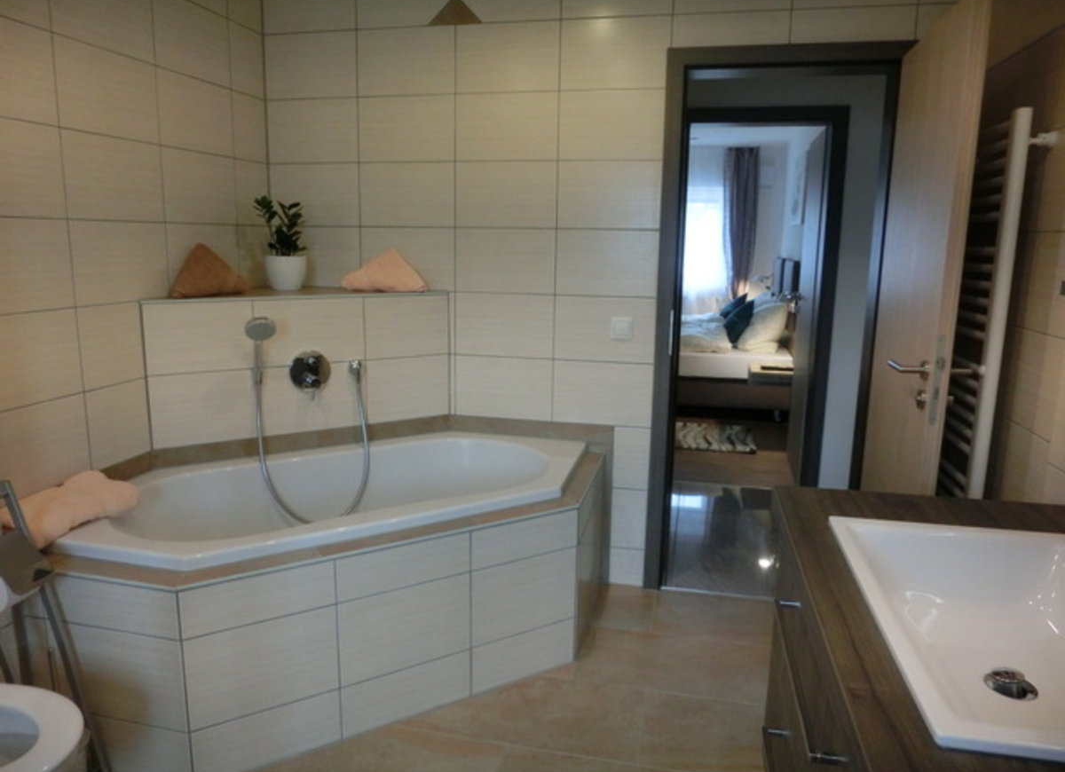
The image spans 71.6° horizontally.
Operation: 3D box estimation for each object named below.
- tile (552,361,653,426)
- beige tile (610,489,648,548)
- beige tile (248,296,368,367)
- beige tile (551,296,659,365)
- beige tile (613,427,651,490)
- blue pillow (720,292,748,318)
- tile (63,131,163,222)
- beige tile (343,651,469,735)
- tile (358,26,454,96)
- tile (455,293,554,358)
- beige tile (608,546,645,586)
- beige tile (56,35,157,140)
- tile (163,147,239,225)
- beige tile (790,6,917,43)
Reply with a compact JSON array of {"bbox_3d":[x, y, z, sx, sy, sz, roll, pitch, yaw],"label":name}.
[{"bbox_3d":[0.276,0.031,2.928,0.402,0.249,0.012,4,12,13],"label":"tile"},{"bbox_3d":[0.389,0.532,2.967,0.138,0.250,0.012,3,11,12],"label":"beige tile"},{"bbox_3d":[-0.800,-0.199,2.665,0.404,0.245,0.015,-6,13,-35],"label":"beige tile"},{"bbox_3d":[0.280,-0.216,2.852,0.390,0.250,0.014,3,11,12],"label":"beige tile"},{"bbox_3d":[0.393,0.283,2.917,0.152,0.250,0.015,3,11,11],"label":"beige tile"},{"bbox_3d":[1.886,-0.698,6.951,0.140,0.380,0.390,20,14,3],"label":"blue pillow"},{"bbox_3d":[-1.288,-0.639,2.288,0.012,0.249,0.402,4,12,13],"label":"tile"},{"bbox_3d":[-0.363,0.894,2.164,0.402,0.160,0.012,-6,13,-31],"label":"beige tile"},{"bbox_3d":[-0.488,-1.251,2.857,0.402,0.249,0.012,4,12,13],"label":"tile"},{"bbox_3d":[-0.113,-0.240,2.966,0.402,0.249,0.012,4,12,13],"label":"tile"},{"bbox_3d":[0.388,0.734,3.010,0.141,0.161,0.014,3,11,12],"label":"beige tile"},{"bbox_3d":[-1.264,-0.873,2.207,0.014,0.250,0.403,3,11,13],"label":"beige tile"},{"bbox_3d":[-1.184,-0.705,2.634,0.014,0.250,0.403,3,11,13],"label":"tile"},{"bbox_3d":[1.085,-1.223,2.503,0.400,0.114,0.015,3,11,11],"label":"beige tile"}]

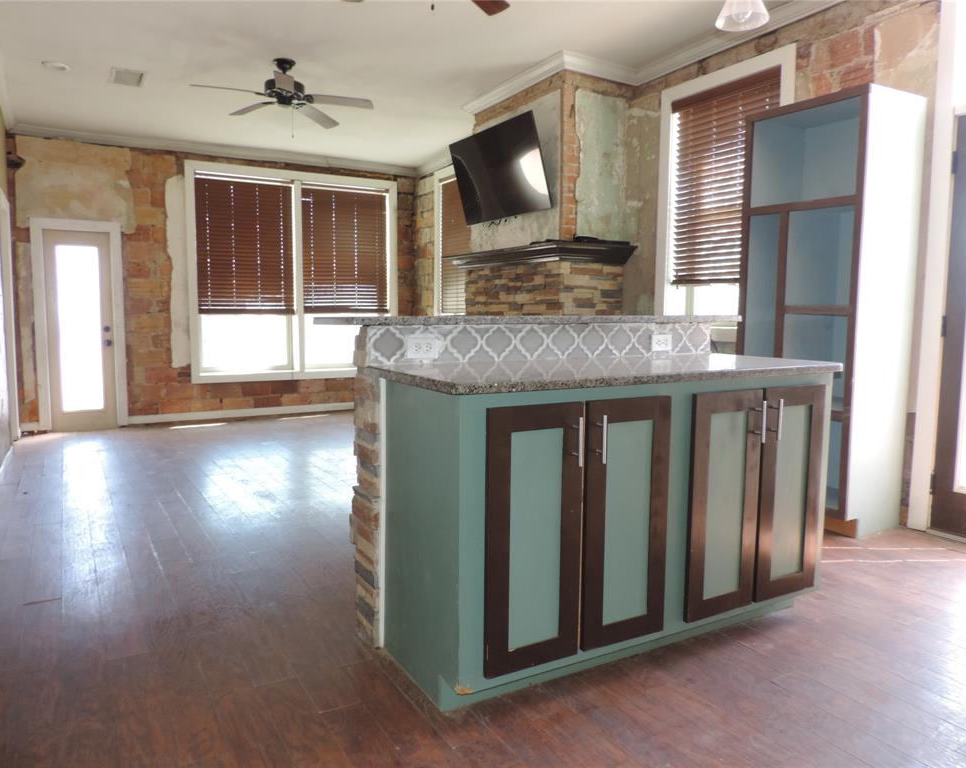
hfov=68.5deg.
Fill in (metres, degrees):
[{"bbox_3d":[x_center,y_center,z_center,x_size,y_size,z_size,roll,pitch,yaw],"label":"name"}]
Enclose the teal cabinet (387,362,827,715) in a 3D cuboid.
[{"bbox_3d":[0.470,0.420,2.465,1.521,0.909,0.560,-3,7,-29],"label":"teal cabinet"}]

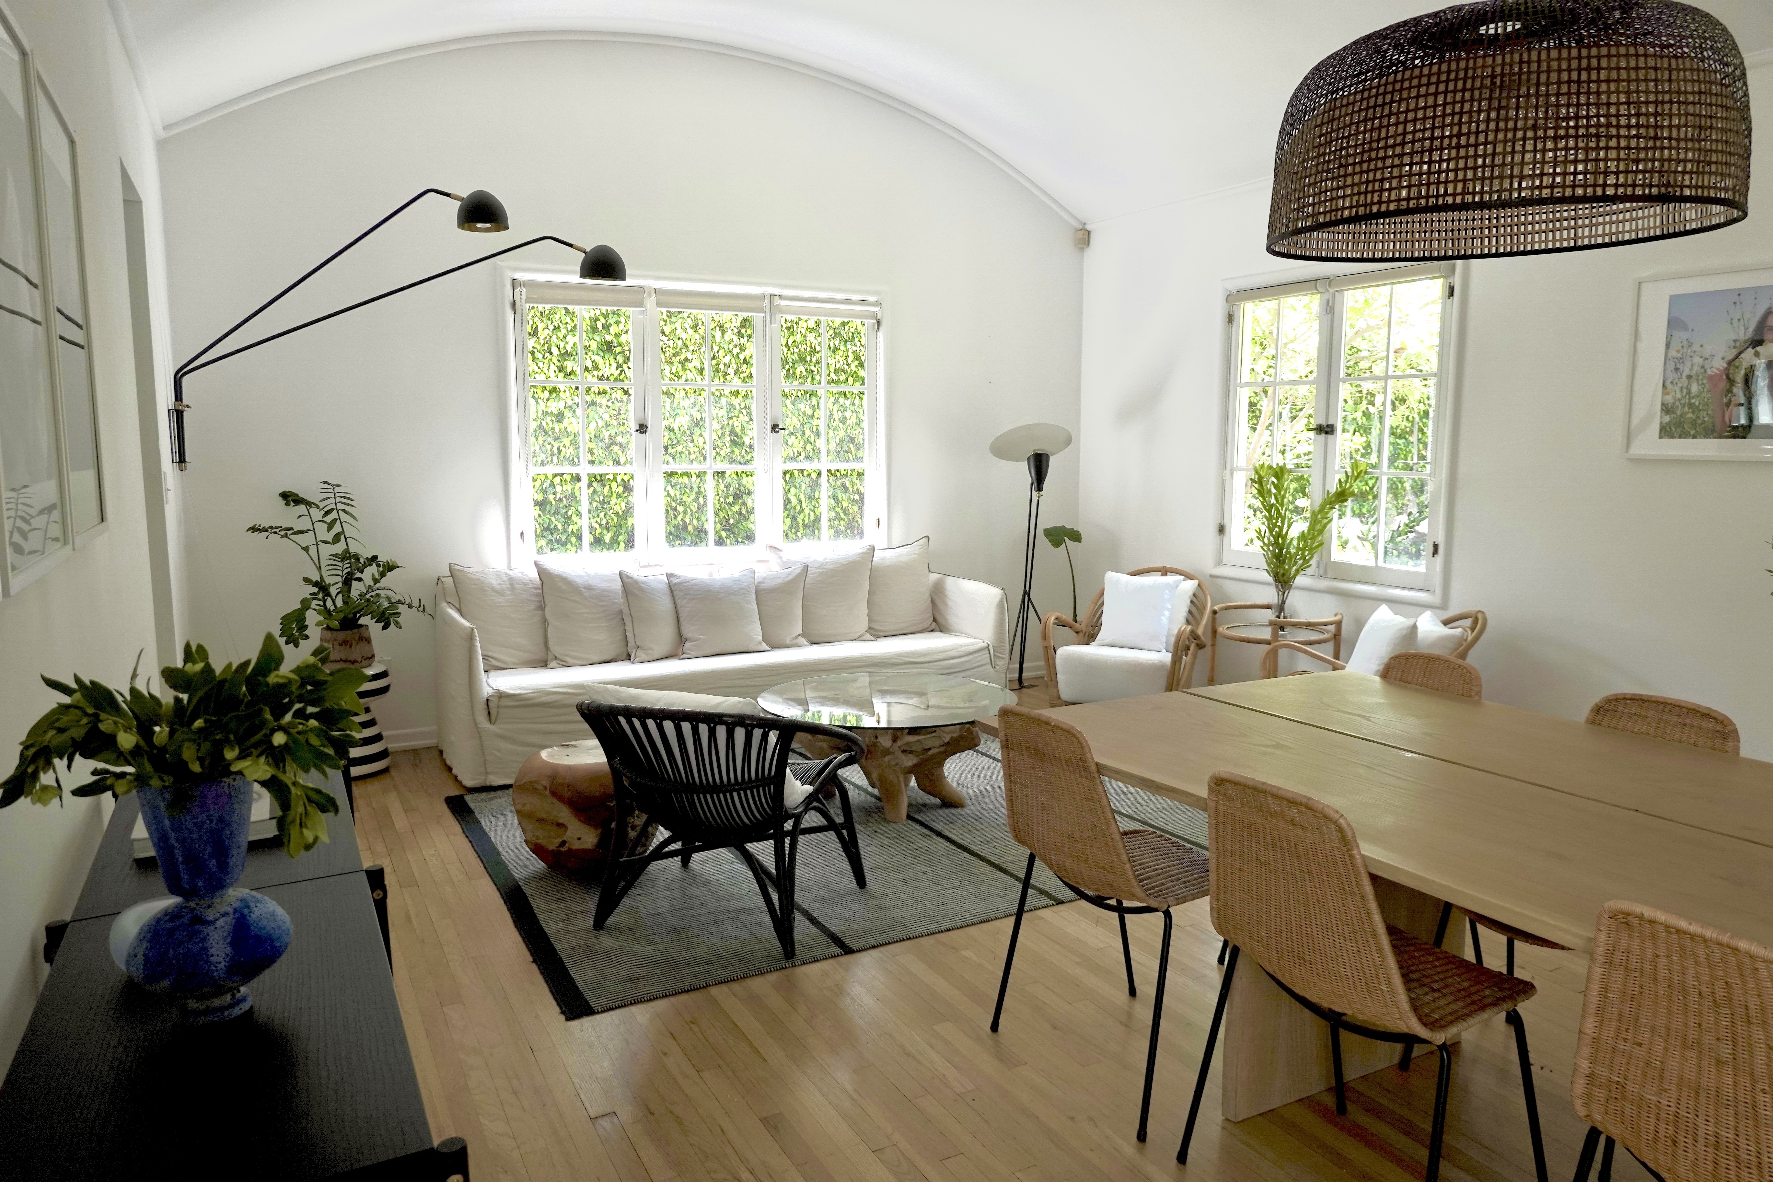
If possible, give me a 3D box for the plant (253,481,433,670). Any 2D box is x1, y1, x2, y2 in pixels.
[{"bbox_3d":[-2.234,-0.061,4.841,0.640,0.770,0.540,-4,8,-28],"label":"plant"}]

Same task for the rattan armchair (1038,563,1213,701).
[{"bbox_3d":[1.226,0.275,5.727,0.700,0.765,0.700,5,9,34],"label":"rattan armchair"}]

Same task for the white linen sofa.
[{"bbox_3d":[-0.714,0.296,5.849,2.712,0.826,0.768,-4,8,-27],"label":"white linen sofa"}]

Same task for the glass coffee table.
[{"bbox_3d":[0.009,0.641,4.727,1.032,0.426,1.032,0,7,0],"label":"glass coffee table"}]

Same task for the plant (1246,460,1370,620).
[{"bbox_3d":[1.892,-0.202,5.372,0.566,0.768,0.478,3,8,20],"label":"plant"}]

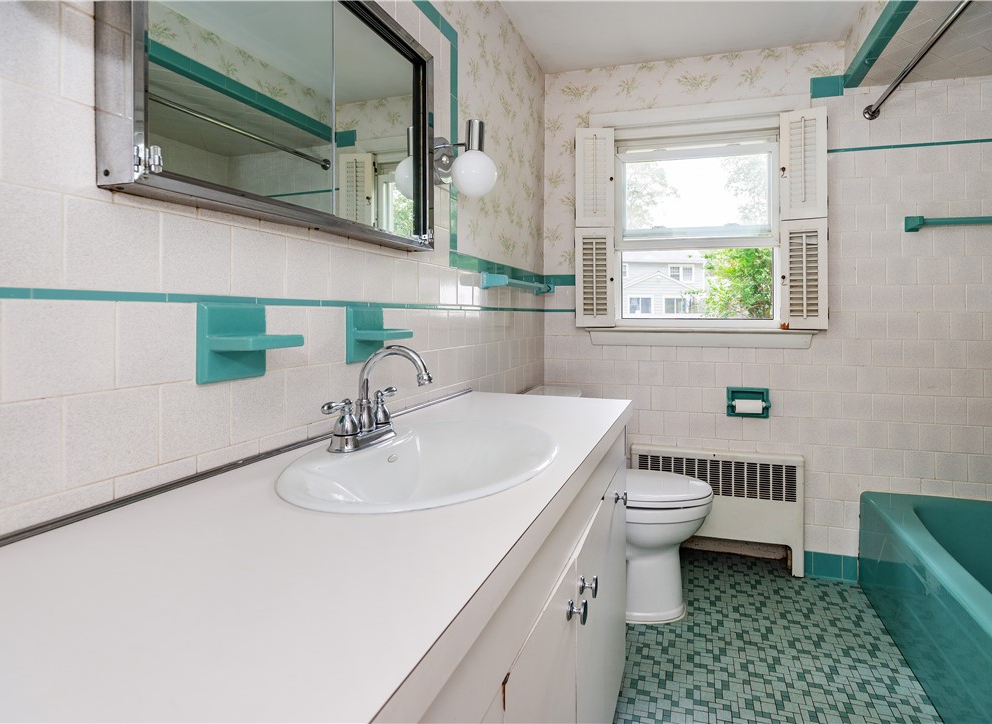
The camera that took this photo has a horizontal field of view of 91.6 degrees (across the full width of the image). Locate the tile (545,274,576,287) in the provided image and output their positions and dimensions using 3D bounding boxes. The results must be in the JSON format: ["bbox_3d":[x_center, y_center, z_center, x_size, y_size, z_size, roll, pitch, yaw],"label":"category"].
[{"bbox_3d":[0.309,-0.387,2.307,0.149,0.056,0.010,1,3,17],"label":"tile"}]

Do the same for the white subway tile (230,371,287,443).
[{"bbox_3d":[-0.405,0.073,0.823,0.010,0.111,0.109,1,3,22],"label":"white subway tile"}]

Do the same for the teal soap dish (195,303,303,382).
[{"bbox_3d":[-0.374,-0.030,0.744,0.095,0.116,0.111,1,2,22],"label":"teal soap dish"}]

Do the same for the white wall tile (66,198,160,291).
[{"bbox_3d":[-0.485,-0.147,0.612,0.010,0.109,0.108,2,4,23],"label":"white wall tile"}]

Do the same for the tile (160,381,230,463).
[{"bbox_3d":[-0.448,0.083,0.721,0.010,0.111,0.109,1,3,22],"label":"tile"}]

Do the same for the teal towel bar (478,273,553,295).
[{"bbox_3d":[0.114,-0.307,1.941,0.077,0.054,0.656,1,3,22],"label":"teal towel bar"}]

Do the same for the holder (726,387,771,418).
[{"bbox_3d":[1.096,0.177,2.096,0.173,0.130,0.071,1,3,17],"label":"holder"}]

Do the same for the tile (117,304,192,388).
[{"bbox_3d":[-0.464,-0.029,0.662,0.010,0.109,0.108,2,4,23],"label":"tile"}]

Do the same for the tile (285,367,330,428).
[{"bbox_3d":[-0.362,0.067,0.926,0.010,0.111,0.109,1,3,22],"label":"tile"}]

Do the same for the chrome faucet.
[{"bbox_3d":[-0.188,0.059,0.836,0.165,0.175,0.200,2,4,23],"label":"chrome faucet"}]

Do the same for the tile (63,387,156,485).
[{"bbox_3d":[-0.485,0.087,0.612,0.010,0.109,0.108,2,4,23],"label":"tile"}]

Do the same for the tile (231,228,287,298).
[{"bbox_3d":[-0.400,-0.165,0.811,0.010,0.109,0.108,2,4,23],"label":"tile"}]

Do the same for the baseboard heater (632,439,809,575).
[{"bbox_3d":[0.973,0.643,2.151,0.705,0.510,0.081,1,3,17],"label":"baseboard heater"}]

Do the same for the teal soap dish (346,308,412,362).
[{"bbox_3d":[-0.244,-0.059,1.035,0.100,0.117,0.113,2,4,23],"label":"teal soap dish"}]

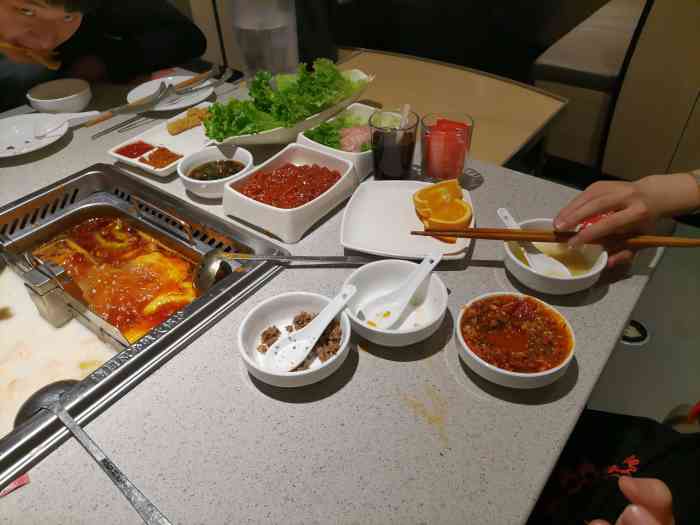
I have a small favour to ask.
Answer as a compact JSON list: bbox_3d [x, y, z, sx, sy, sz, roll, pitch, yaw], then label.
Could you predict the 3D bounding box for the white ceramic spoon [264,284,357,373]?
[{"bbox_3d":[-0.037,0.073,0.545,0.043,0.043,0.124,30,50,32],"label":"white ceramic spoon"}]

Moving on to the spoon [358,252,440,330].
[{"bbox_3d":[0.064,0.036,0.629,0.124,0.041,0.043,-37,51,-25],"label":"spoon"}]

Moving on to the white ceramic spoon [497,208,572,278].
[{"bbox_3d":[0.218,-0.015,0.639,0.043,0.043,0.124,-20,44,-20],"label":"white ceramic spoon"}]

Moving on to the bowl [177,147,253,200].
[{"bbox_3d":[-0.204,-0.137,0.816,0.114,0.038,0.114,-2,40,0],"label":"bowl"}]

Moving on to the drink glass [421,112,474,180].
[{"bbox_3d":[0.156,-0.179,0.847,0.080,0.101,0.080,-2,41,0],"label":"drink glass"}]

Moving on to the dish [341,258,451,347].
[{"bbox_3d":[0.053,0.054,0.625,0.122,0.044,0.122,-1,41,1],"label":"dish"}]

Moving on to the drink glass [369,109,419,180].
[{"bbox_3d":[0.071,-0.180,0.851,0.077,0.102,0.077,-2,41,0],"label":"drink glass"}]

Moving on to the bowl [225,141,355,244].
[{"bbox_3d":[-0.085,-0.108,0.766,0.123,0.052,0.147,25,47,28],"label":"bowl"}]

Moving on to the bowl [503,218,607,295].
[{"bbox_3d":[0.259,-0.002,0.679,0.122,0.044,0.122,-1,41,1],"label":"bowl"}]

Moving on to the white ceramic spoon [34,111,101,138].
[{"bbox_3d":[-0.544,-0.263,1.017,0.121,0.035,0.043,-16,43,-15],"label":"white ceramic spoon"}]

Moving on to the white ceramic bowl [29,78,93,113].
[{"bbox_3d":[-0.579,-0.329,1.058,0.114,0.038,0.114,-1,40,1],"label":"white ceramic bowl"}]

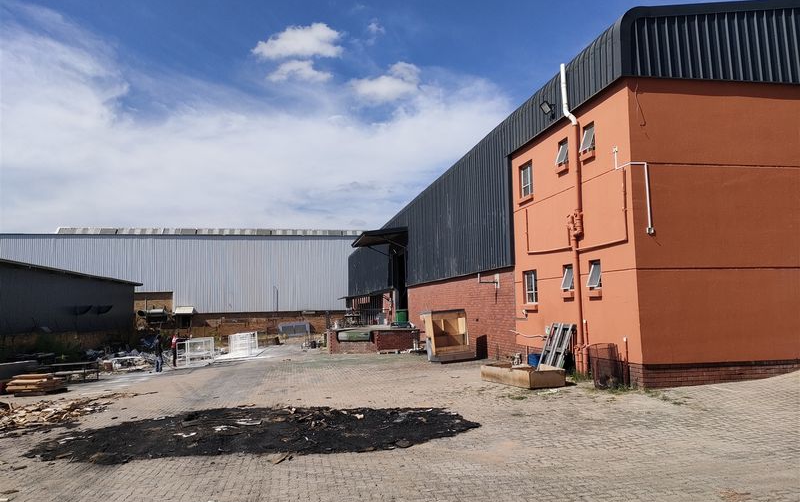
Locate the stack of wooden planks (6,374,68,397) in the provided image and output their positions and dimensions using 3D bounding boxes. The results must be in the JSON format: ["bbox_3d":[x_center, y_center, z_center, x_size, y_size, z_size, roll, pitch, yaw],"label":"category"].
[{"bbox_3d":[-12.025,4.439,20.700,1.450,0.600,1.150,-2,-6,10],"label":"stack of wooden planks"}]

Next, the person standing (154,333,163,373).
[{"bbox_3d":[-10.557,4.484,27.300,0.400,1.680,0.500,0,-5,-12],"label":"person standing"}]

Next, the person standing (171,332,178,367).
[{"bbox_3d":[-10.709,4.698,29.700,0.400,1.700,0.500,0,-5,-12],"label":"person standing"}]

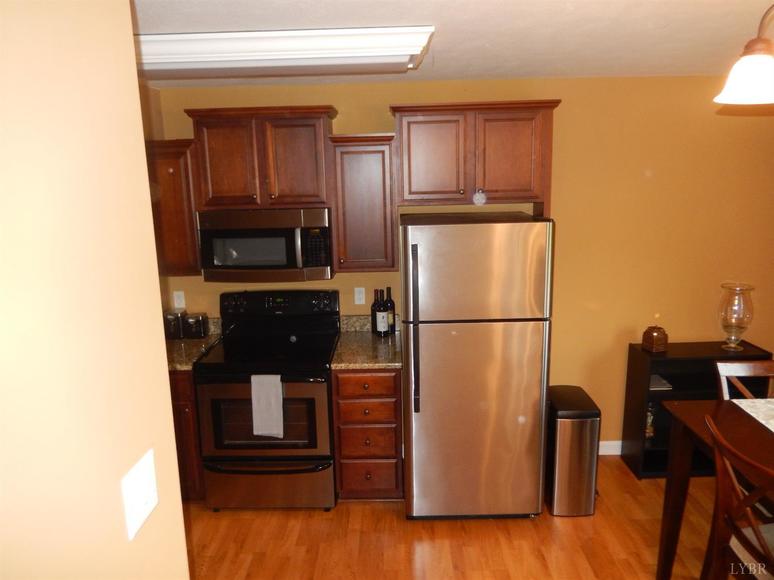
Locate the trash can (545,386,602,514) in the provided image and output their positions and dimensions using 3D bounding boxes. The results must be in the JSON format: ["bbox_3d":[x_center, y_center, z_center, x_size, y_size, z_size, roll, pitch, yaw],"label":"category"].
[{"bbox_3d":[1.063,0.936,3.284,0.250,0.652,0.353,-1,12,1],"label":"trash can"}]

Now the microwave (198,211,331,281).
[{"bbox_3d":[-0.689,-0.291,3.365,0.749,0.403,0.395,-1,11,1],"label":"microwave"}]

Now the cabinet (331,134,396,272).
[{"bbox_3d":[-0.124,-0.511,3.339,0.380,0.776,0.340,-1,11,1],"label":"cabinet"}]

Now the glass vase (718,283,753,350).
[{"bbox_3d":[2.170,0.174,3.470,0.212,0.390,0.212,-1,11,1],"label":"glass vase"}]

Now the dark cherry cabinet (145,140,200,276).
[{"bbox_3d":[-1.242,-0.489,3.365,0.349,0.786,0.340,-1,11,1],"label":"dark cherry cabinet"}]

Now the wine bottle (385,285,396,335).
[{"bbox_3d":[0.018,0.130,3.614,0.076,0.302,0.076,-1,12,1],"label":"wine bottle"}]

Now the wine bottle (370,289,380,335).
[{"bbox_3d":[-0.066,0.134,3.618,0.076,0.295,0.076,-1,12,1],"label":"wine bottle"}]

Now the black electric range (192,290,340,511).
[{"bbox_3d":[-0.683,0.657,3.438,0.757,1.200,0.670,-1,12,1],"label":"black electric range"}]

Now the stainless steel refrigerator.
[{"bbox_3d":[0.490,0.411,3.320,0.757,1.685,0.710,-1,12,1],"label":"stainless steel refrigerator"}]

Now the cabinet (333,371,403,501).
[{"bbox_3d":[-0.098,0.797,3.502,0.395,0.875,0.620,-1,12,1],"label":"cabinet"}]

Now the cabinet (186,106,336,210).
[{"bbox_3d":[-0.698,-0.766,3.295,0.834,0.558,0.345,-1,11,1],"label":"cabinet"}]

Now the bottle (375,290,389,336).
[{"bbox_3d":[-0.026,0.145,3.557,0.076,0.298,0.076,-1,12,1],"label":"bottle"}]

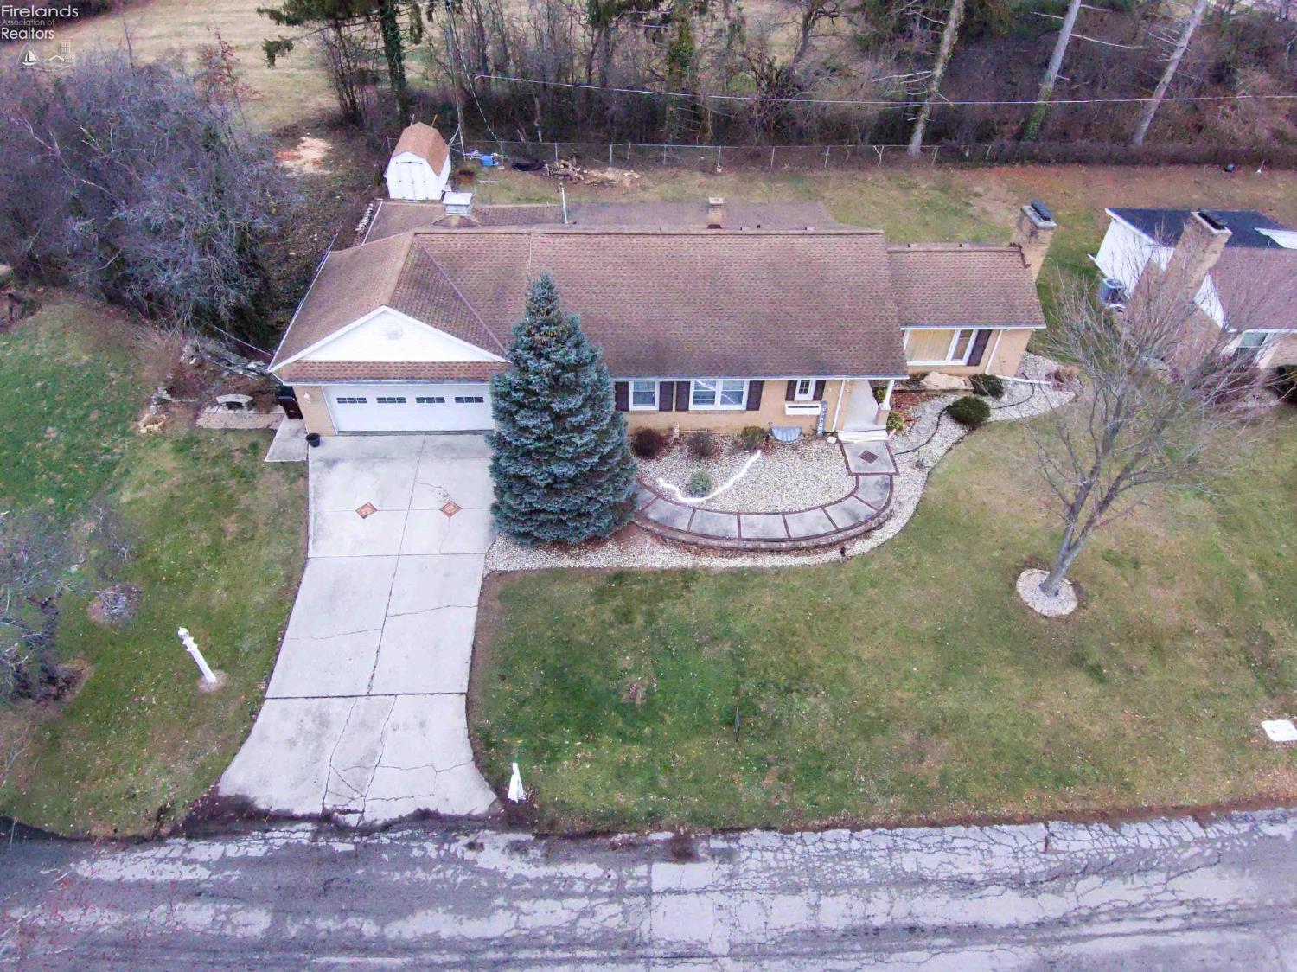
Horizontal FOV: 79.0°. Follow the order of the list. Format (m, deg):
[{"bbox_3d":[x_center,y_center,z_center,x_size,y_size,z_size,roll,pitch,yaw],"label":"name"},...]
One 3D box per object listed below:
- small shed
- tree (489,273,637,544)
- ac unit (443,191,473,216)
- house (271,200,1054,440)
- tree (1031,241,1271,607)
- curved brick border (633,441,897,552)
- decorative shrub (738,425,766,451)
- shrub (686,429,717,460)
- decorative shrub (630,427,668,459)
[{"bbox_3d":[-11.526,-16.318,39.487,2.550,2.360,4.100,-1,41,-3],"label":"small shed"},{"bbox_3d":[-2.398,-2.258,20.395,4.150,6.900,4.150,-1,41,-3],"label":"tree"},{"bbox_3d":[-6.923,-10.277,28.605,0.950,0.650,1.000,-1,41,-3],"label":"ac unit"},{"bbox_3d":[1.043,-7.575,27.720,24.800,5.450,12.900,-1,41,-3],"label":"house"},{"bbox_3d":[10.455,-0.577,17.446,5.500,9.200,5.400,-1,41,-3],"label":"tree"},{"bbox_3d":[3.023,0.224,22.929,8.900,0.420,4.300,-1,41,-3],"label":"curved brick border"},{"bbox_3d":[3.216,-1.490,24.371,0.880,0.750,0.880,-1,41,-3],"label":"decorative shrub"},{"bbox_3d":[1.604,-1.257,23.919,0.950,0.900,0.950,-1,41,-3],"label":"shrub"},{"bbox_3d":[0.013,-1.282,23.883,1.100,0.900,1.080,-1,41,-3],"label":"decorative shrub"}]

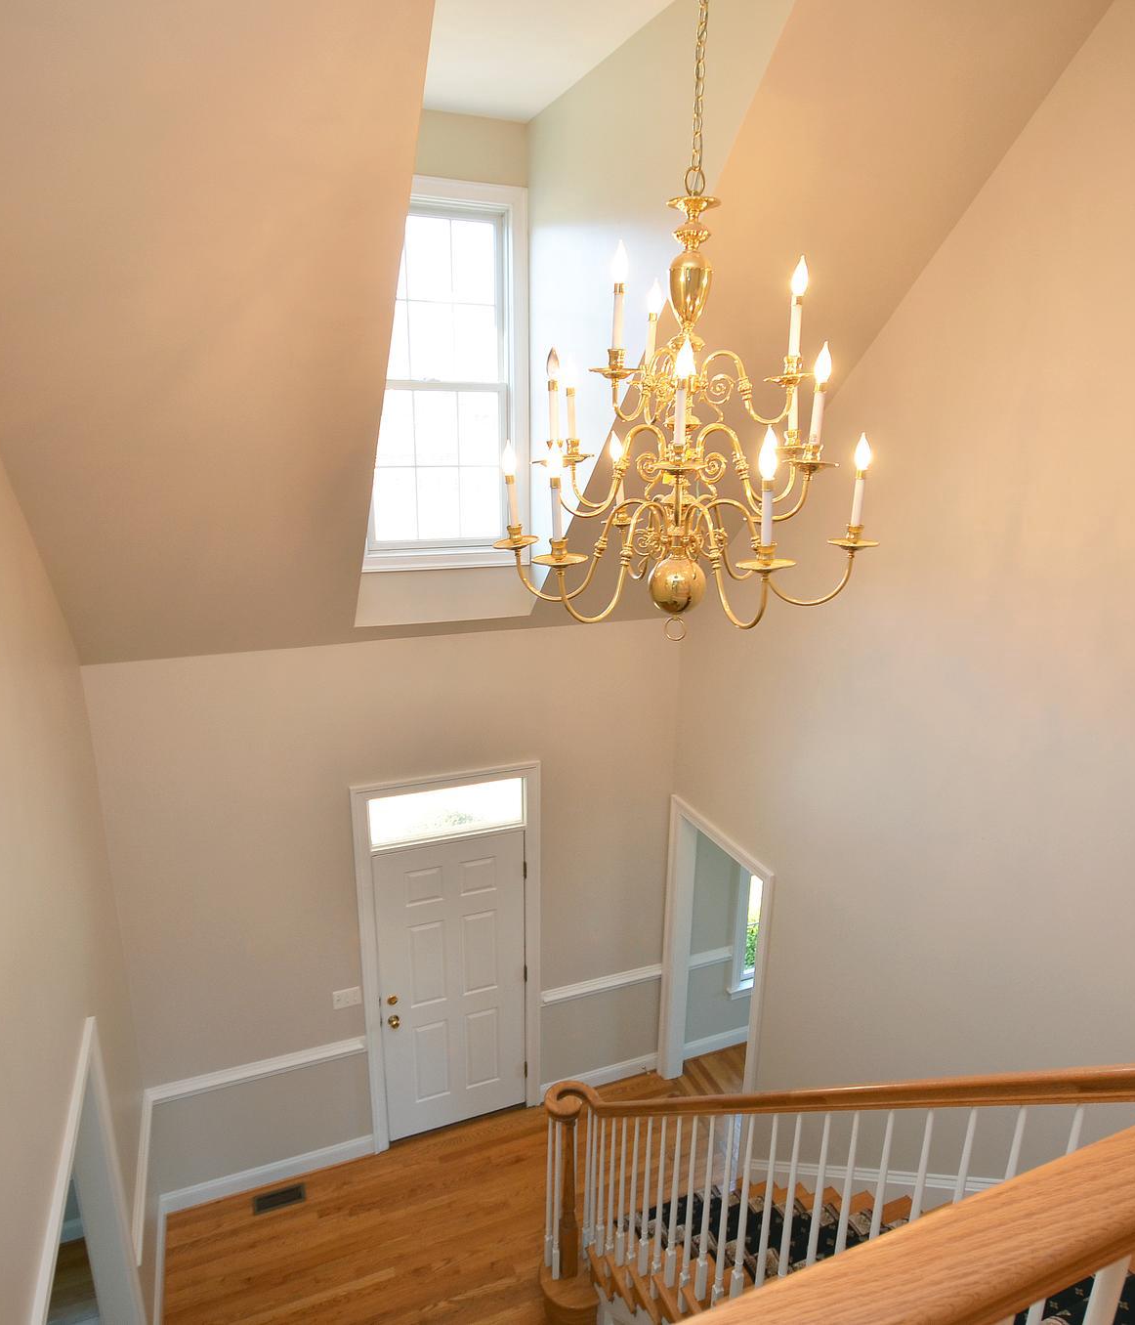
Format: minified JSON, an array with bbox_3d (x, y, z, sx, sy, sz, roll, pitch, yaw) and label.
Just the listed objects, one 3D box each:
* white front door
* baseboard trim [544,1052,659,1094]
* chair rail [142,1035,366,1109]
[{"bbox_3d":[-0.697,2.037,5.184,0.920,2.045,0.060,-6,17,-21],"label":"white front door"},{"bbox_3d":[0.234,2.889,5.791,0.883,0.135,0.018,-6,17,-21],"label":"baseboard trim"},{"bbox_3d":[-1.766,2.359,4.799,1.198,0.100,0.035,-6,17,-21],"label":"chair rail"}]

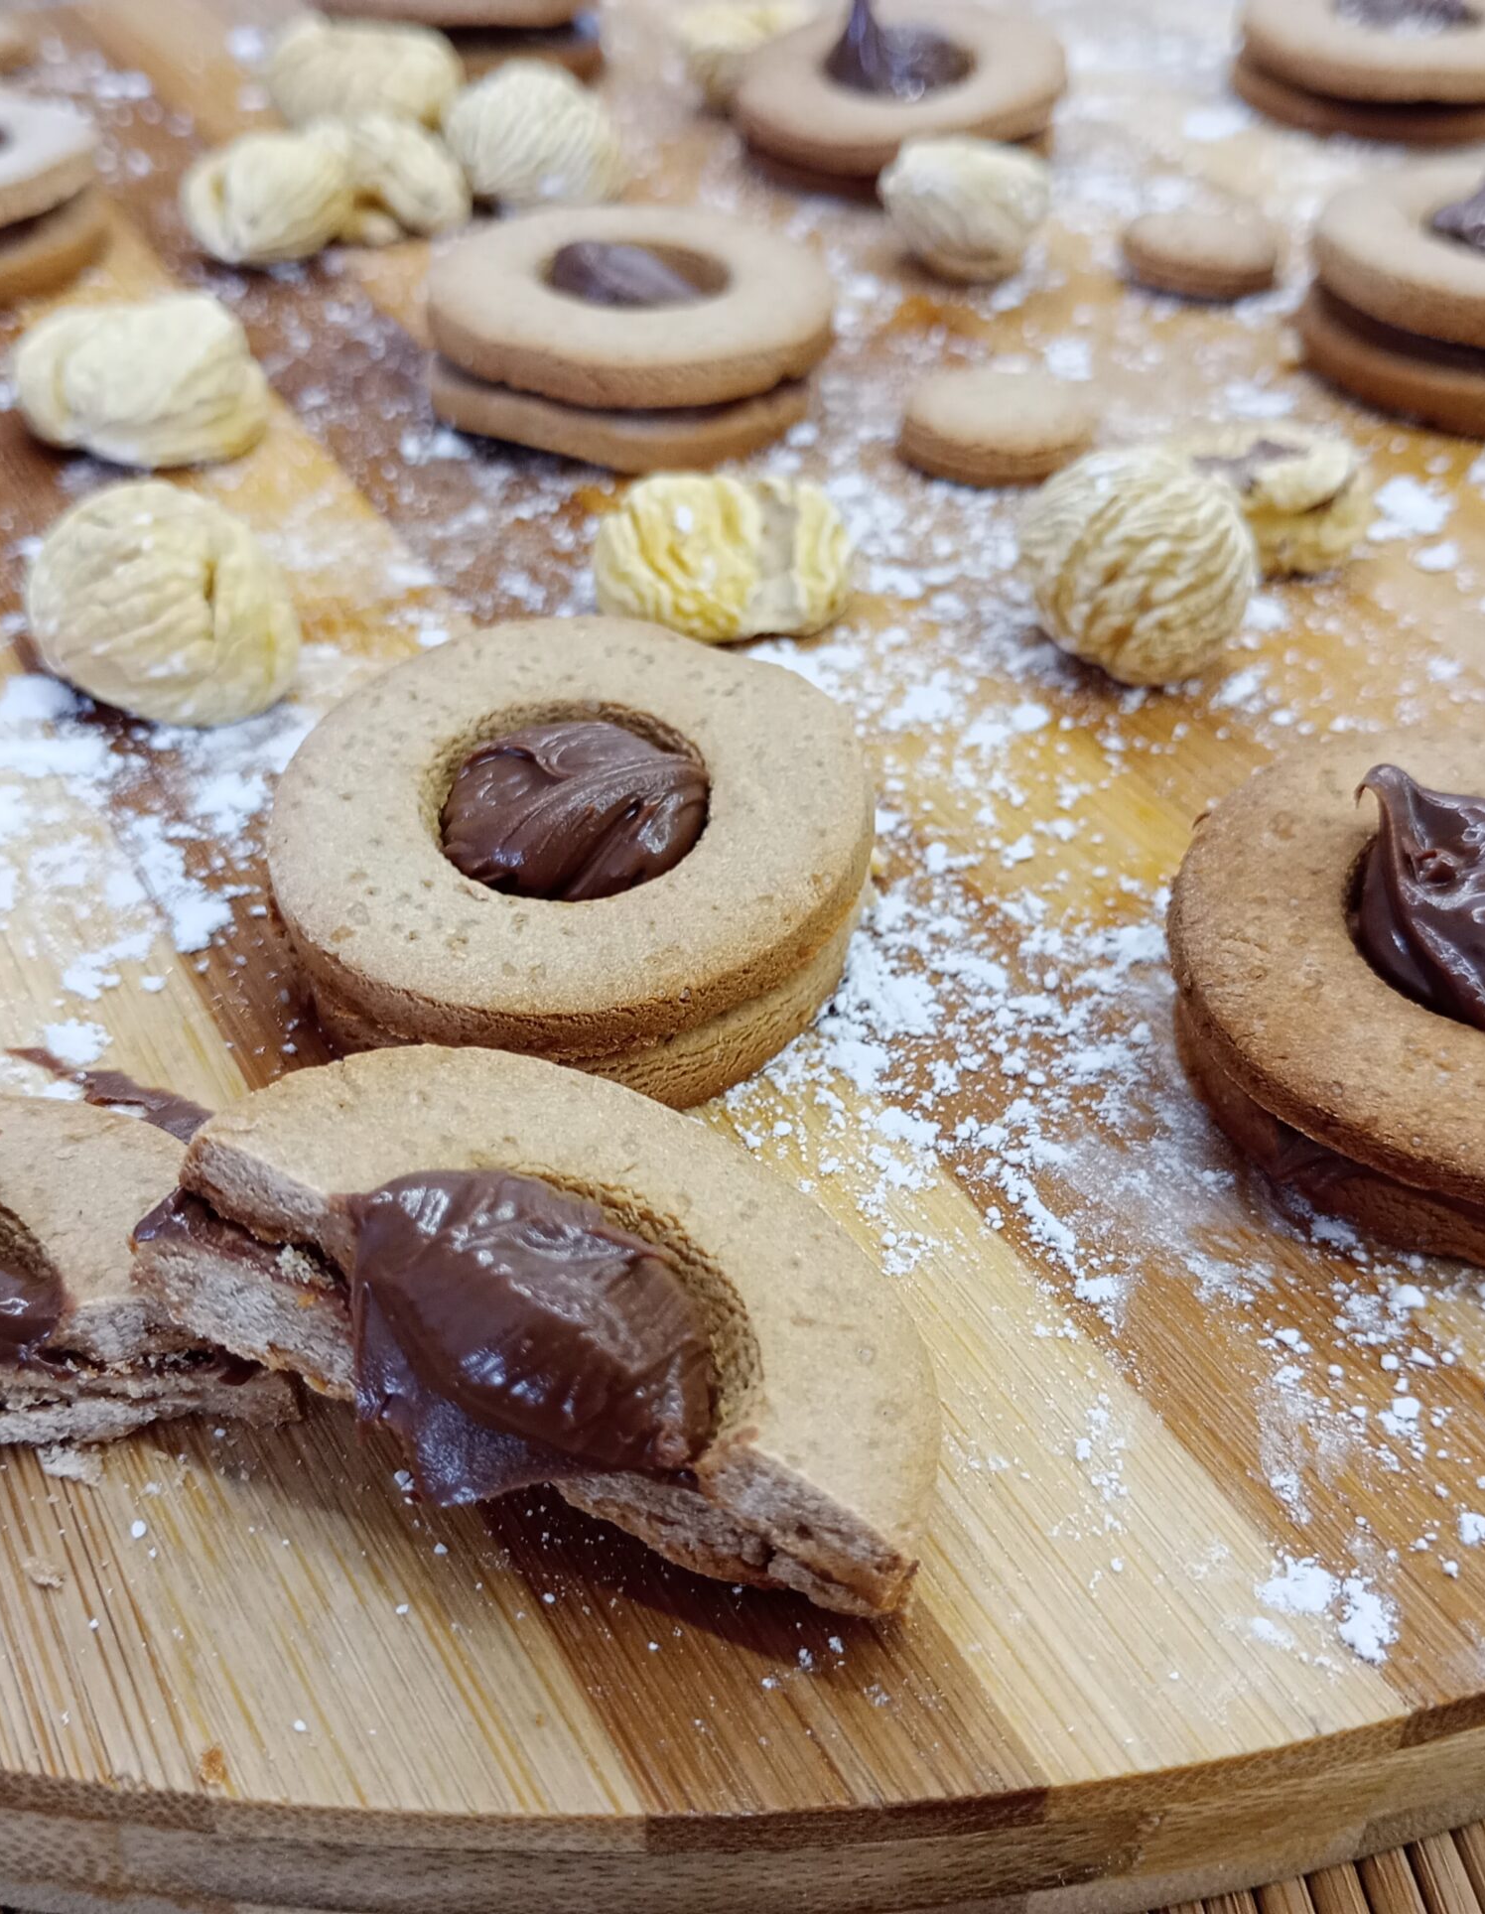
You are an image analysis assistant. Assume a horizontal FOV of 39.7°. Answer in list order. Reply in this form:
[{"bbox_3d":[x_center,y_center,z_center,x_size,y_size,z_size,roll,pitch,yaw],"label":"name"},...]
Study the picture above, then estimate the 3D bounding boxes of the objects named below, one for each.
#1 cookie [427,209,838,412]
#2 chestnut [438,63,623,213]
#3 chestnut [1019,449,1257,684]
[{"bbox_3d":[-0.015,-0.086,0.270,0.052,0.006,0.052,-2,42,-1],"label":"cookie"},{"bbox_3d":[-0.032,-0.124,0.312,0.026,0.021,0.023,-3,42,0],"label":"chestnut"},{"bbox_3d":[0.040,-0.039,0.209,0.024,0.023,0.024,7,42,9],"label":"chestnut"}]

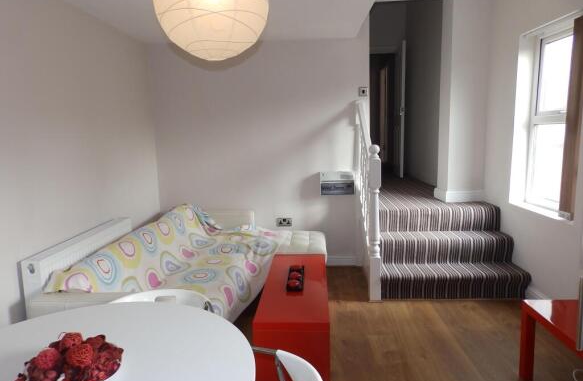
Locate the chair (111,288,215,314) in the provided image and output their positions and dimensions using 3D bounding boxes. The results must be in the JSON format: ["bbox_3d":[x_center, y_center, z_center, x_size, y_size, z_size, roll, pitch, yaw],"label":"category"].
[{"bbox_3d":[-0.483,0.781,1.260,0.470,0.770,0.500,-1,9,4],"label":"chair"}]

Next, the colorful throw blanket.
[{"bbox_3d":[-0.650,0.530,2.778,1.130,0.560,1.670,-1,9,4],"label":"colorful throw blanket"}]

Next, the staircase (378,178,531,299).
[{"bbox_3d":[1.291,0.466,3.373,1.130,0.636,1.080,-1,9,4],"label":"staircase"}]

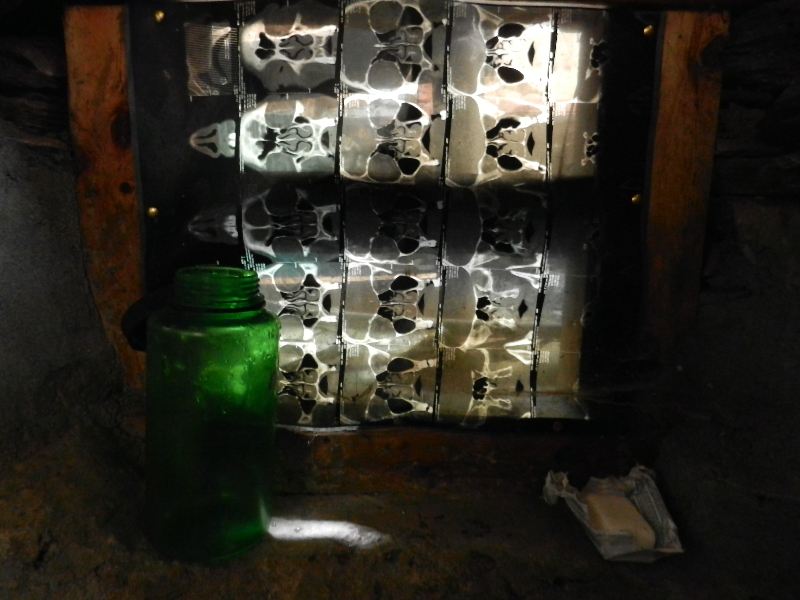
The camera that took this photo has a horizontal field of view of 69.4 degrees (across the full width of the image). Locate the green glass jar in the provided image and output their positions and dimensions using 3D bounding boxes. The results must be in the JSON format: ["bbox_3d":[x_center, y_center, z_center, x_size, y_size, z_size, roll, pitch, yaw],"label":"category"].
[{"bbox_3d":[-0.138,0.078,0.426,0.090,0.202,0.090,2,8,0],"label":"green glass jar"}]

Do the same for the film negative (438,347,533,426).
[{"bbox_3d":[0.074,0.075,0.499,0.081,0.071,0.003,0,8,0],"label":"film negative"}]

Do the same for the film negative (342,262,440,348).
[{"bbox_3d":[-0.007,0.005,0.489,0.083,0.074,0.003,0,8,0],"label":"film negative"}]

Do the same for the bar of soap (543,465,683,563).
[{"bbox_3d":[0.159,0.160,0.446,0.083,0.034,0.092,0,8,0],"label":"bar of soap"}]

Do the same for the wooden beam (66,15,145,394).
[{"bbox_3d":[-0.233,-0.076,0.481,0.050,0.305,0.036,0,8,0],"label":"wooden beam"}]

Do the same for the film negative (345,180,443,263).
[{"bbox_3d":[-0.005,-0.063,0.480,0.081,0.068,0.003,0,8,0],"label":"film negative"}]

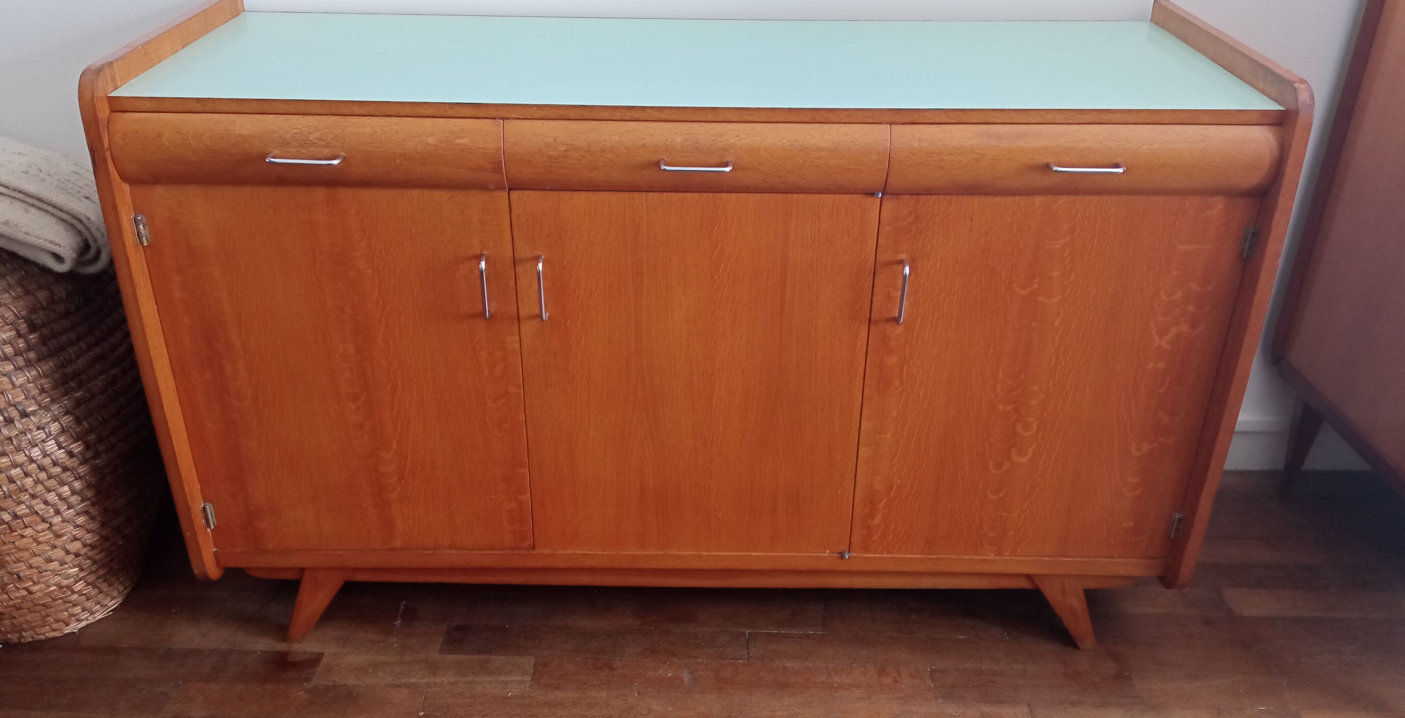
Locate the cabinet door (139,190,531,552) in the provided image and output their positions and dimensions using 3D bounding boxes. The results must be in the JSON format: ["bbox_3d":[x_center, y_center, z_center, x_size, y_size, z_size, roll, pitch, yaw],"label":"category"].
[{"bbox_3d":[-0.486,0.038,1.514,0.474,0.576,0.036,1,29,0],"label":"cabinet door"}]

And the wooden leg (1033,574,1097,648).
[{"bbox_3d":[0.562,0.384,1.717,0.120,0.143,0.049,1,29,0],"label":"wooden leg"}]

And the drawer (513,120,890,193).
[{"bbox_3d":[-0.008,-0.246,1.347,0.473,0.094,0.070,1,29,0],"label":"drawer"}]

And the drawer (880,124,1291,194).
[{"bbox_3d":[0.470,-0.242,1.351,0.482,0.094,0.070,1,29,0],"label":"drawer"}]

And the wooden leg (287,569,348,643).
[{"bbox_3d":[-0.595,0.372,1.707,0.113,0.143,0.049,1,29,0],"label":"wooden leg"}]

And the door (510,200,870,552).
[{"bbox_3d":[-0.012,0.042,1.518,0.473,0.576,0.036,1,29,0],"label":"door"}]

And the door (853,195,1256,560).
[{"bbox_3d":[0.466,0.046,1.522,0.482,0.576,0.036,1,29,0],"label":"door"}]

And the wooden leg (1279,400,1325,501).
[{"bbox_3d":[1.109,0.173,2.034,0.050,0.213,0.054,1,29,0],"label":"wooden leg"}]

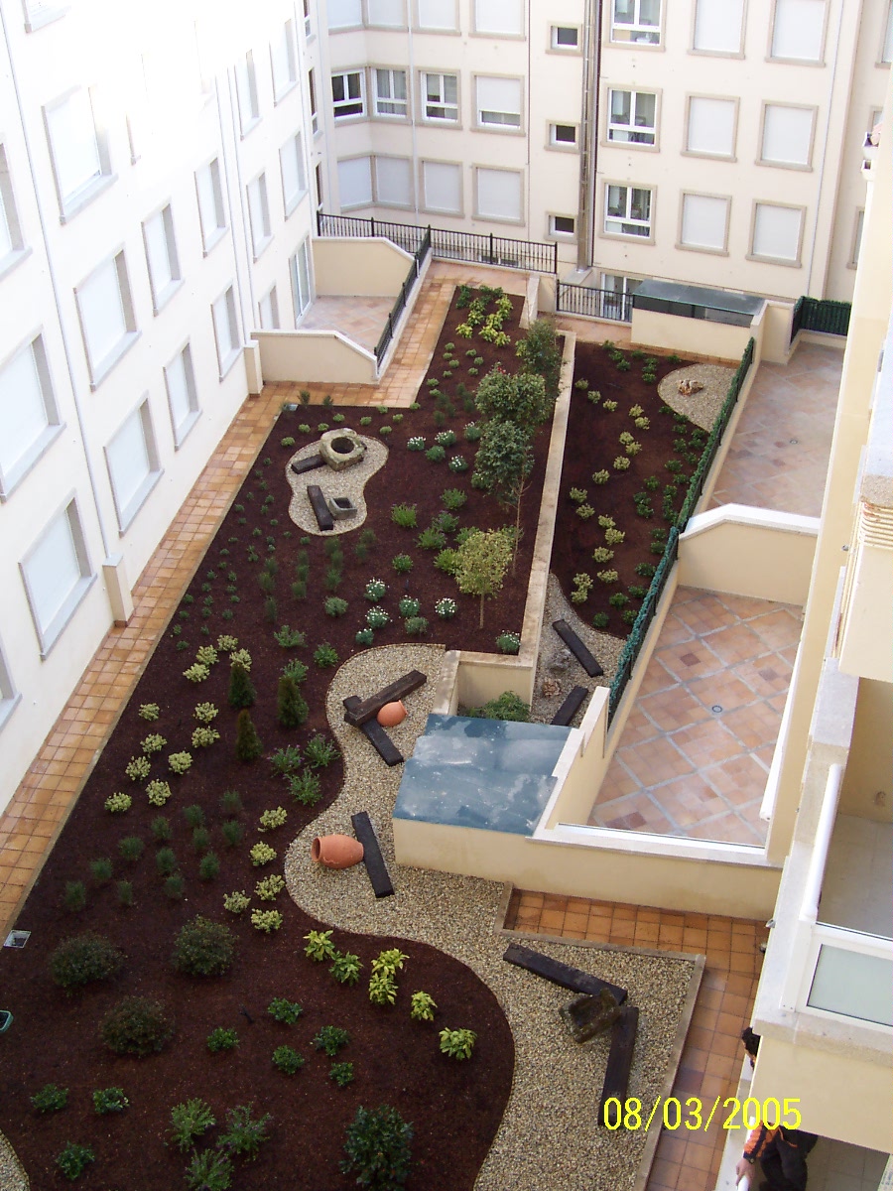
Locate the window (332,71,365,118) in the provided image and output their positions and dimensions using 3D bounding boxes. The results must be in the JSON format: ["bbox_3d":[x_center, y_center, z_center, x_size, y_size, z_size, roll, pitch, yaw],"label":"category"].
[{"bbox_3d":[-3.194,-16.021,40.740,1.159,1.481,0.150,-17,37,-21],"label":"window"}]

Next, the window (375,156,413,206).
[{"bbox_3d":[-1.727,-13.762,42.287,1.360,1.567,0.150,15,38,23],"label":"window"}]

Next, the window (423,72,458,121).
[{"bbox_3d":[-0.155,-15.621,39.821,1.291,1.506,0.170,17,38,26],"label":"window"}]

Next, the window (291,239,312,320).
[{"bbox_3d":[-4.024,-8.580,34.679,0.170,1.881,2.037,2,34,6],"label":"window"}]

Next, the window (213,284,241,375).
[{"bbox_3d":[-4.900,-5.897,28.459,0.150,1.663,1.532,3,35,7],"label":"window"}]

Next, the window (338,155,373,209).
[{"bbox_3d":[-3.032,-13.616,41.819,1.312,1.536,0.160,-22,39,-27],"label":"window"}]

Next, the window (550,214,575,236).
[{"bbox_3d":[3.716,-11.670,40.129,0.858,0.631,0.170,17,38,26],"label":"window"}]

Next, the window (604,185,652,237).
[{"bbox_3d":[5.591,-11.745,38.835,1.491,1.531,0.170,17,38,26],"label":"window"}]

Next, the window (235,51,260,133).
[{"bbox_3d":[-4.493,-11.253,28.530,0.160,1.568,1.408,3,35,7],"label":"window"}]

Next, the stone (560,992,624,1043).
[{"bbox_3d":[1.756,5.117,15.478,0.660,0.260,0.390,-20,38,-24],"label":"stone"}]

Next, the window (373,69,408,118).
[{"bbox_3d":[-1.751,-16.025,40.587,1.265,1.476,0.170,17,38,26],"label":"window"}]

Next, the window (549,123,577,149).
[{"bbox_3d":[3.576,-14.000,38.738,0.882,0.574,0.150,15,38,23],"label":"window"}]

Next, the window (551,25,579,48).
[{"bbox_3d":[3.442,-16.128,36.703,0.896,0.624,0.160,15,38,23],"label":"window"}]

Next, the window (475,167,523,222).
[{"bbox_3d":[1.665,-12.823,40.767,1.552,1.552,0.150,15,38,23],"label":"window"}]

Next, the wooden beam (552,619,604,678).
[{"bbox_3d":[2.393,0.957,23.287,0.235,0.130,1.630,-13,36,-16],"label":"wooden beam"}]

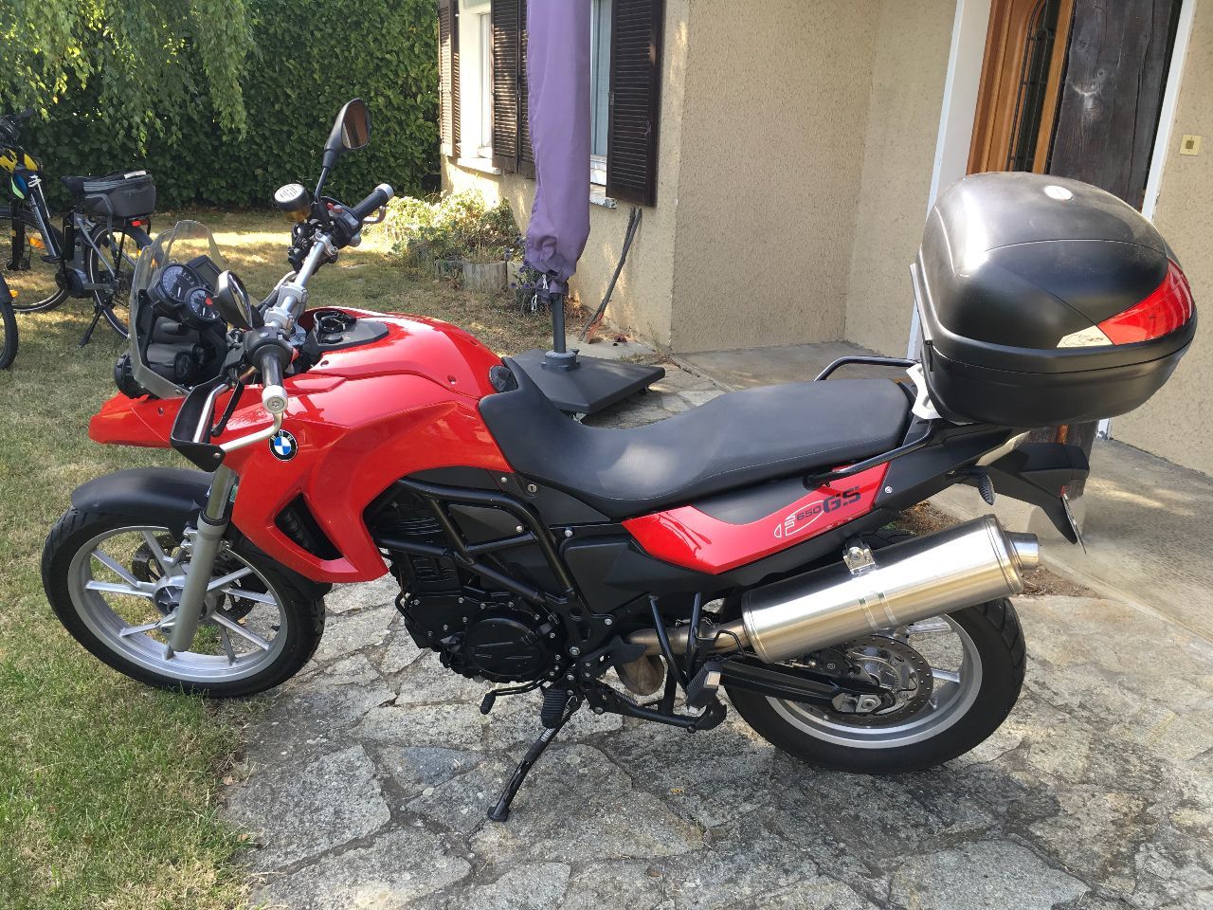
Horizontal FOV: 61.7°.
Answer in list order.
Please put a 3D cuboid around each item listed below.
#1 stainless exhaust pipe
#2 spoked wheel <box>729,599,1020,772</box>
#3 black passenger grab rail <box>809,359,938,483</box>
[{"bbox_3d":[0.393,0.283,1.926,0.820,0.155,0.150,-19,28,26],"label":"stainless exhaust pipe"},{"bbox_3d":[0.564,0.442,2.202,0.656,0.656,0.145,4,35,8],"label":"spoked wheel"},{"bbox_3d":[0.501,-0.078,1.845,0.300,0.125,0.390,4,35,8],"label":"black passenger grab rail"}]

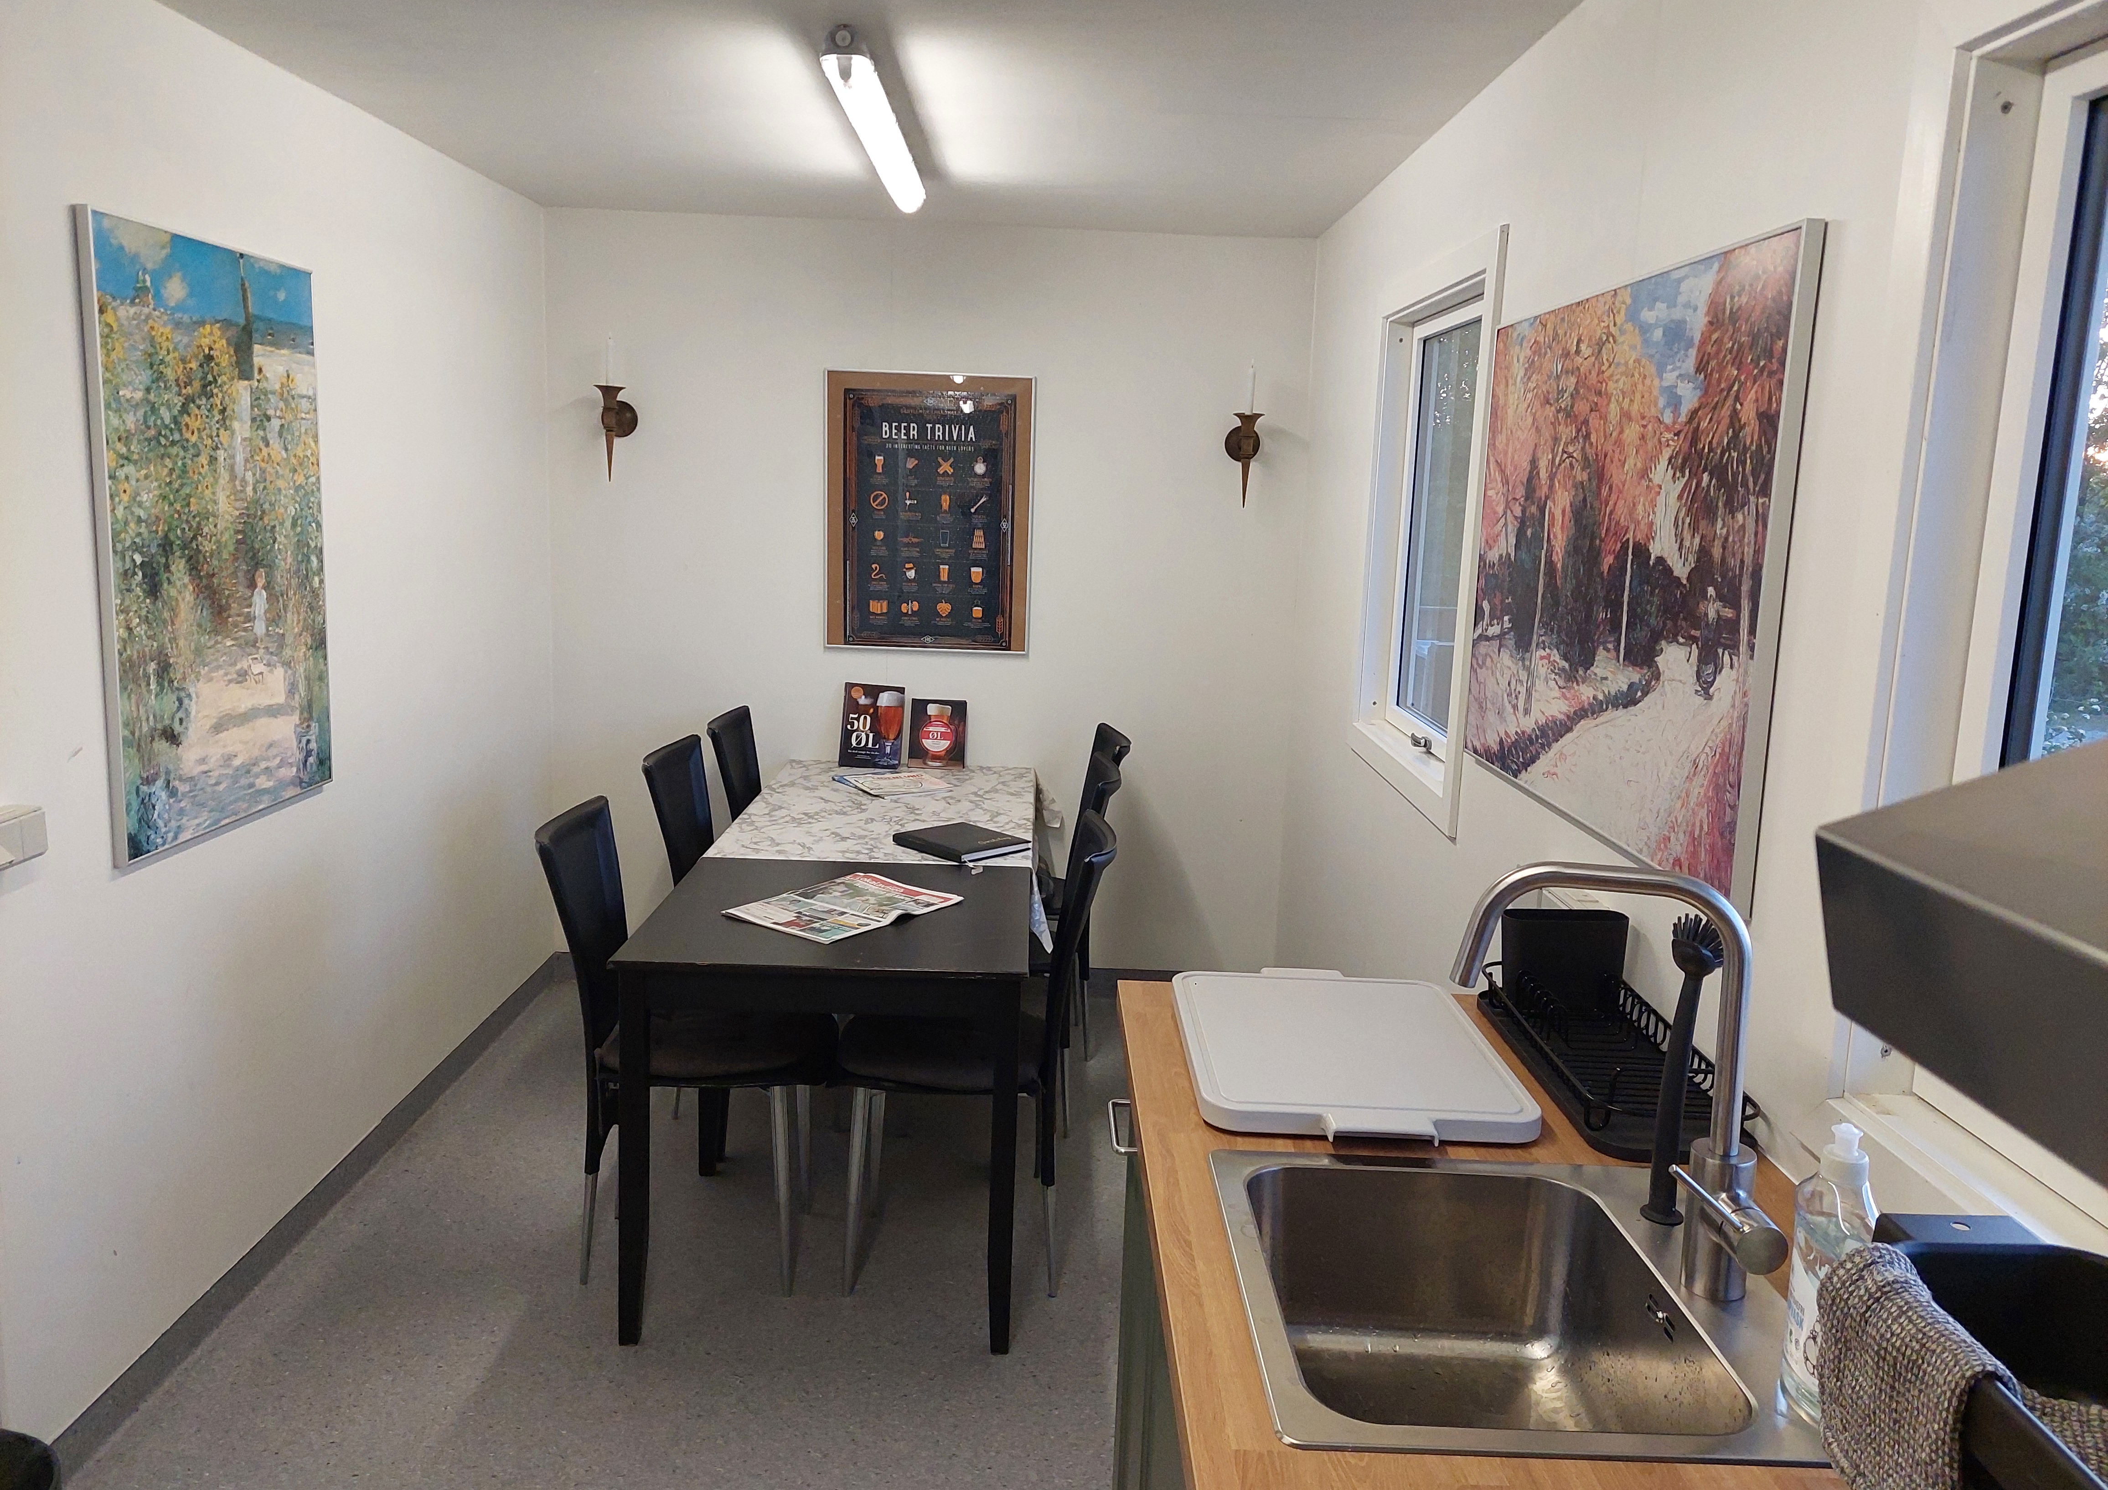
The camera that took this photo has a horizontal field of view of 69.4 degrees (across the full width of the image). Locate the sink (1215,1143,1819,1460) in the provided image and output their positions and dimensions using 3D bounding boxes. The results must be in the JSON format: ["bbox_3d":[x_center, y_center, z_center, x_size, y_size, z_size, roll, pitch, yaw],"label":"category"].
[{"bbox_3d":[0.387,0.544,1.312,0.466,0.181,0.473,2,10,-1],"label":"sink"}]

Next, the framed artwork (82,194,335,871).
[{"bbox_3d":[-1.489,-0.365,2.728,0.026,1.017,0.705,2,10,-1],"label":"framed artwork"}]

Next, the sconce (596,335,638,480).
[{"bbox_3d":[-1.263,-0.959,4.353,0.106,0.405,0.160,2,10,-1],"label":"sconce"}]

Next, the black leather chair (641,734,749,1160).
[{"bbox_3d":[-0.704,0.462,3.817,0.530,0.910,0.410,2,10,-1],"label":"black leather chair"}]

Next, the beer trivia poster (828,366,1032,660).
[{"bbox_3d":[-0.374,-0.689,4.555,0.614,0.816,0.020,2,10,-1],"label":"beer trivia poster"}]

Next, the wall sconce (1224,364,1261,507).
[{"bbox_3d":[0.556,-0.886,4.380,0.106,0.396,0.160,2,10,-1],"label":"wall sconce"}]

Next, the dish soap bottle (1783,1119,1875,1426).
[{"bbox_3d":[0.580,0.384,1.123,0.048,0.217,0.076,2,10,-1],"label":"dish soap bottle"}]

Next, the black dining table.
[{"bbox_3d":[-0.426,0.688,3.088,0.739,0.735,0.752,2,10,-1],"label":"black dining table"}]

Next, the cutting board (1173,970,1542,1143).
[{"bbox_3d":[0.331,0.354,1.783,0.362,0.032,0.517,2,10,-1],"label":"cutting board"}]

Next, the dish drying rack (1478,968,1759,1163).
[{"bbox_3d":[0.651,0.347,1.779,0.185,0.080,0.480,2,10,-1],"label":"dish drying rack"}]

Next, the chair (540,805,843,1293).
[{"bbox_3d":[-0.704,0.592,3.066,0.550,0.918,0.390,2,10,-1],"label":"chair"}]

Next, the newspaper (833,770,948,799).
[{"bbox_3d":[-0.434,0.110,4.199,0.270,0.015,0.330,-4,12,-33],"label":"newspaper"}]

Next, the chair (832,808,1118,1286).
[{"bbox_3d":[-0.161,0.611,3.068,0.527,0.918,0.390,2,10,-1],"label":"chair"}]

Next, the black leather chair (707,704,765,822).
[{"bbox_3d":[-0.670,0.386,4.263,0.543,0.918,0.390,2,10,-1],"label":"black leather chair"}]

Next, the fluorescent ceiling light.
[{"bbox_3d":[-0.345,-1.245,3.131,0.100,0.095,1.260,2,10,-1],"label":"fluorescent ceiling light"}]

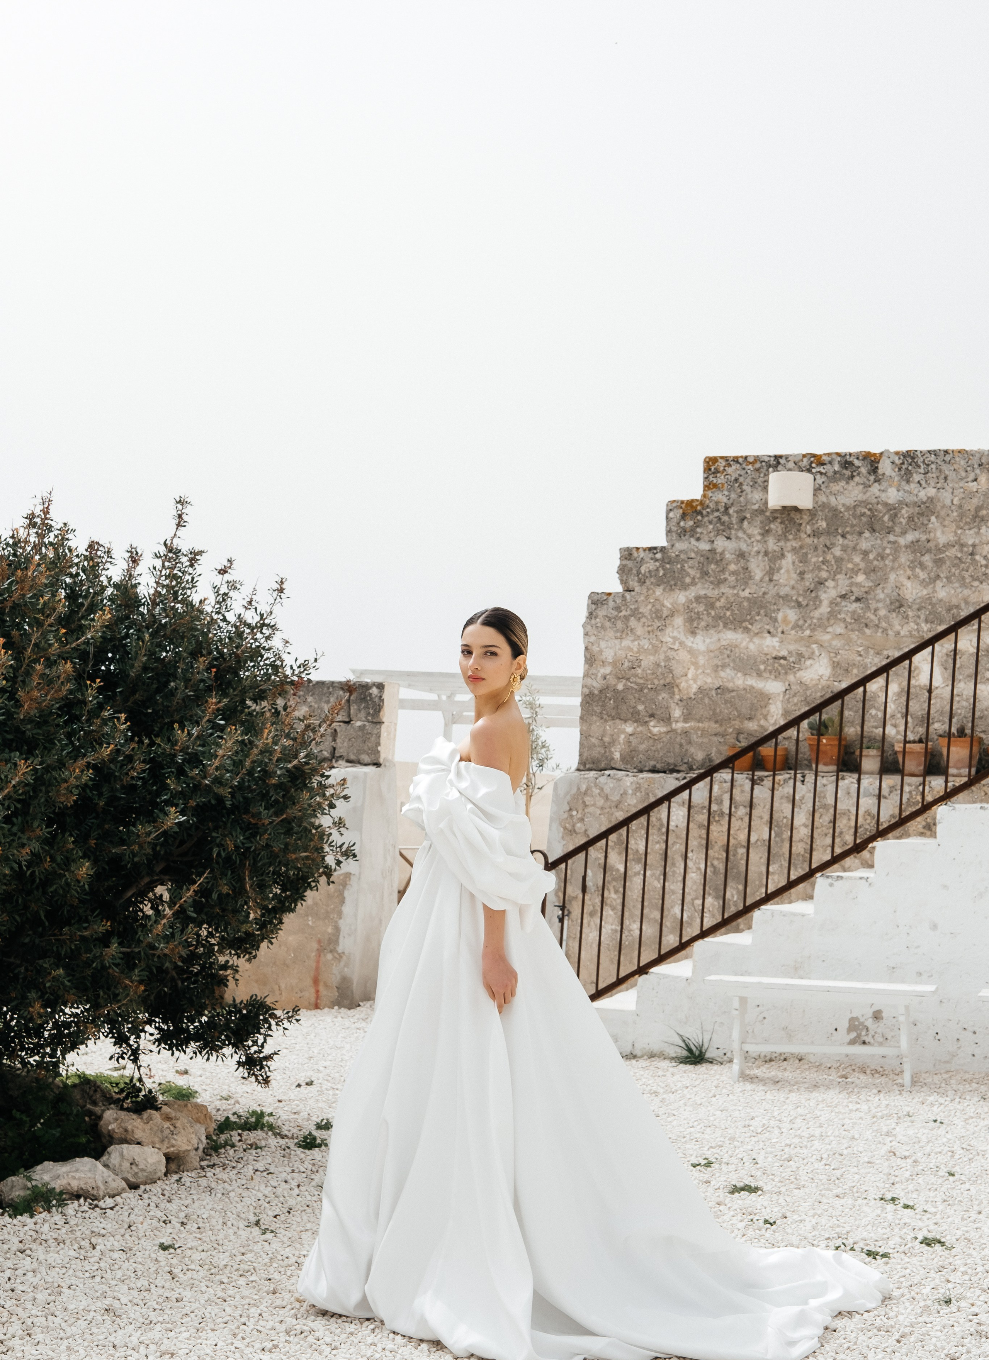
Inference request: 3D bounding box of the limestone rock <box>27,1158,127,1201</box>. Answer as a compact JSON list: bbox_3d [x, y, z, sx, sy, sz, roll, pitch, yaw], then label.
[{"bbox_3d":[-1.330,1.594,5.516,0.320,0.135,0.220,2,-4,0],"label":"limestone rock"}]

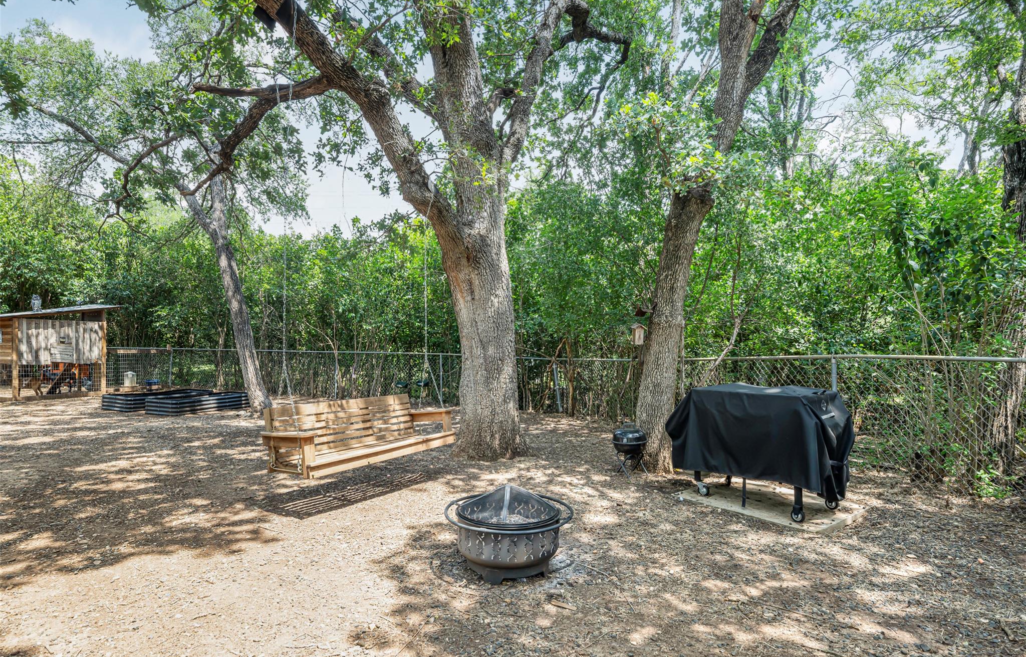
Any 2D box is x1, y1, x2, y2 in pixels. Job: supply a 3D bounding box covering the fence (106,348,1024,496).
[{"bbox_3d":[-3.500,1.130,11.800,21.200,1.400,3.900,-1,-2,34],"label":"fence"}]

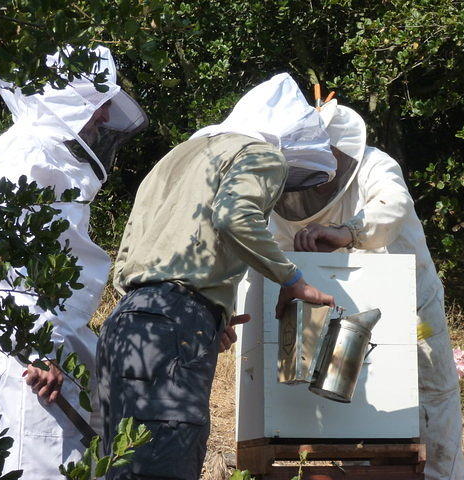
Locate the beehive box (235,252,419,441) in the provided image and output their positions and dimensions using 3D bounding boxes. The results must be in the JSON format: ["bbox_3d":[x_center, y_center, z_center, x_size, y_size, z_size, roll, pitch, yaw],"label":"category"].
[{"bbox_3d":[0.253,0.314,4.145,0.413,0.489,0.500,1,-9,-8],"label":"beehive box"}]

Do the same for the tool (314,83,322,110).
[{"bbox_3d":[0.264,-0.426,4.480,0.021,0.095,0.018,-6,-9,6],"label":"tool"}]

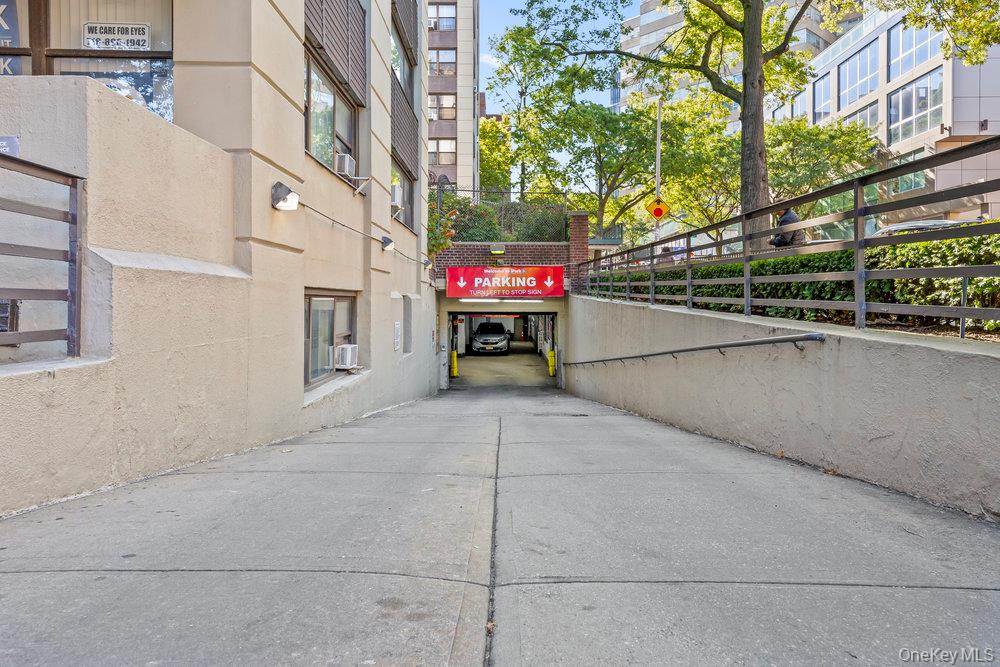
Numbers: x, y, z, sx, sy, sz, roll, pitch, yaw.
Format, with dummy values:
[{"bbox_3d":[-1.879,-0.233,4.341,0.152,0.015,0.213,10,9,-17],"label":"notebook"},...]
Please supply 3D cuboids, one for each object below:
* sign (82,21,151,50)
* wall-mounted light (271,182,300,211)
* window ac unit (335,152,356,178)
[{"bbox_3d":[-3.240,-2.510,5.640,0.570,0.235,0.012,0,2,0],"label":"sign"},{"bbox_3d":[-1.920,-1.220,6.040,0.190,0.240,0.320,0,2,0],"label":"wall-mounted light"},{"bbox_3d":[-2.240,-2.300,9.250,0.370,0.280,0.420,0,2,0],"label":"window ac unit"}]

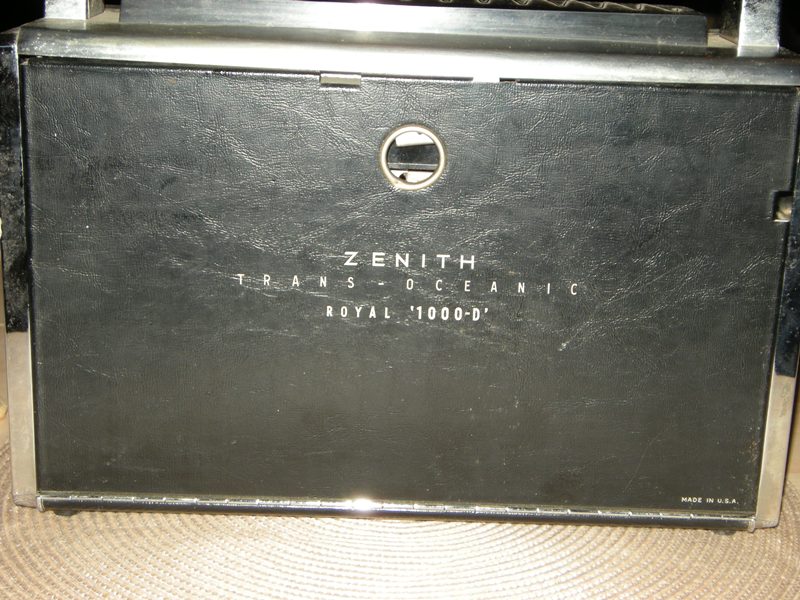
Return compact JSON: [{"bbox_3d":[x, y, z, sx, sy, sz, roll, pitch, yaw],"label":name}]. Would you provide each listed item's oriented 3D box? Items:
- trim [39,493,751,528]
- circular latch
[{"bbox_3d":[-0.001,0.088,0.579,0.295,0.006,0.006,2,14,0],"label":"trim"},{"bbox_3d":[0.005,-0.055,0.545,0.025,0.026,0.006,2,14,0],"label":"circular latch"}]

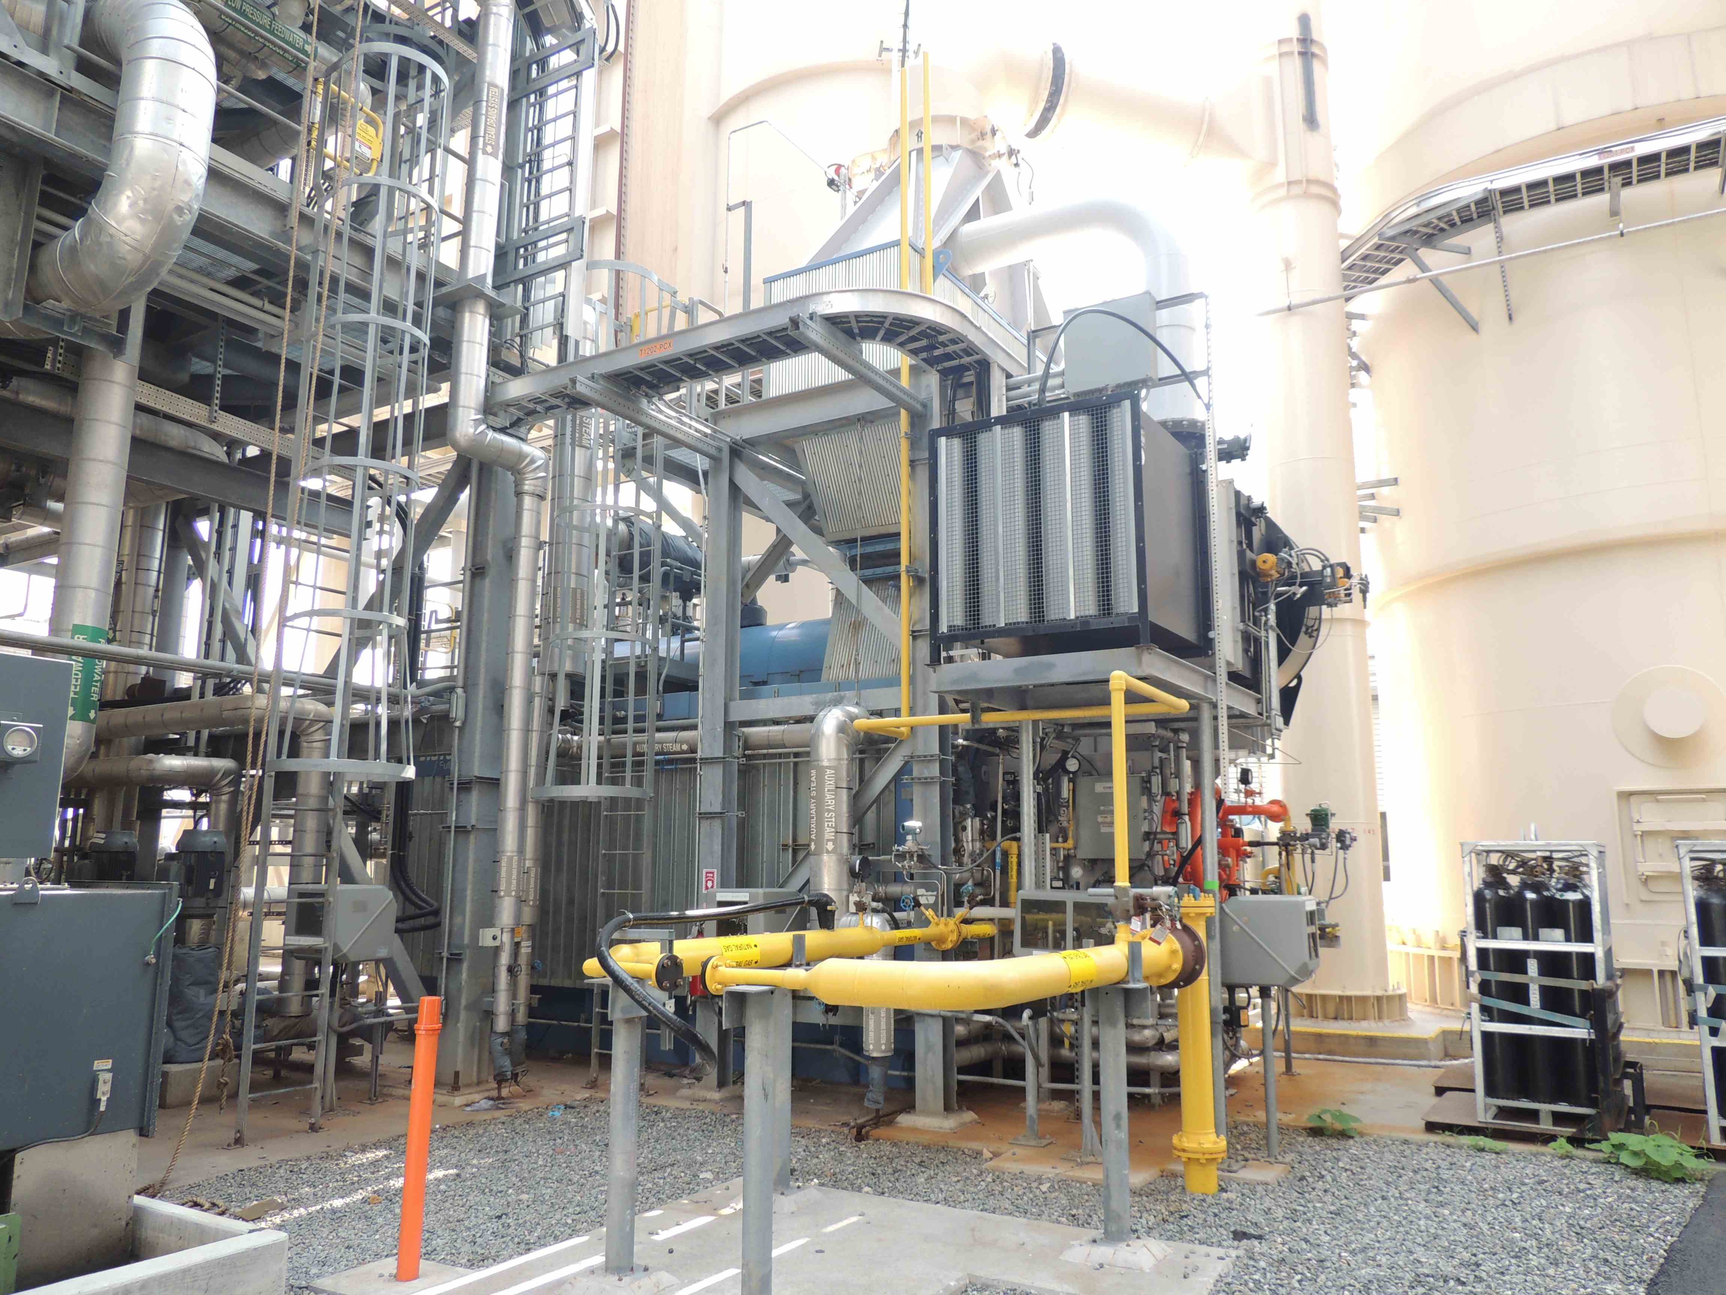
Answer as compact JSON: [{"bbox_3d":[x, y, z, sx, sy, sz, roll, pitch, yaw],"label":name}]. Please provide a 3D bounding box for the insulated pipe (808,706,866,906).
[{"bbox_3d":[-0.166,1.109,8.158,0.285,1.427,0.460,-6,-12,30],"label":"insulated pipe"}]

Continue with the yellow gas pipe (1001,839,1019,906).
[{"bbox_3d":[1.081,1.640,8.723,0.100,0.473,0.080,-6,-12,30],"label":"yellow gas pipe"}]

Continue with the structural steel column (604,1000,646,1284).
[{"bbox_3d":[-0.985,1.970,4.913,0.118,1.107,0.118,-6,-12,30],"label":"structural steel column"}]

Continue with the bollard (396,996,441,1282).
[{"bbox_3d":[-1.796,1.970,4.831,0.097,1.078,0.097,-6,-12,30],"label":"bollard"}]

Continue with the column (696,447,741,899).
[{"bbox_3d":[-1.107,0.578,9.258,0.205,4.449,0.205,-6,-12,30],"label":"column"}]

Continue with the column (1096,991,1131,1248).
[{"bbox_3d":[1.118,2.065,5.345,0.118,1.088,0.118,-6,-12,30],"label":"column"}]

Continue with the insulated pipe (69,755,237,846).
[{"bbox_3d":[-5.526,1.173,9.333,1.400,0.680,0.330,-1,-10,10],"label":"insulated pipe"}]

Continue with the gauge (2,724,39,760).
[{"bbox_3d":[-3.521,0.395,5.004,0.080,0.135,0.135,-6,-12,30],"label":"gauge"}]

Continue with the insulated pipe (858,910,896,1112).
[{"bbox_3d":[0.095,2.311,7.666,0.210,1.233,0.210,-6,-12,30],"label":"insulated pipe"}]

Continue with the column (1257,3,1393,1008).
[{"bbox_3d":[4.681,-1.904,12.622,0.920,10.958,0.920,-6,-12,30],"label":"column"}]

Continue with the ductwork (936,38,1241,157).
[{"bbox_3d":[2.527,-5.549,12.295,3.500,0.840,0.840,5,-11,-23],"label":"ductwork"}]

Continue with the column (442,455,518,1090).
[{"bbox_3d":[-2.963,0.834,9.364,0.260,4.861,0.260,-6,-12,30],"label":"column"}]

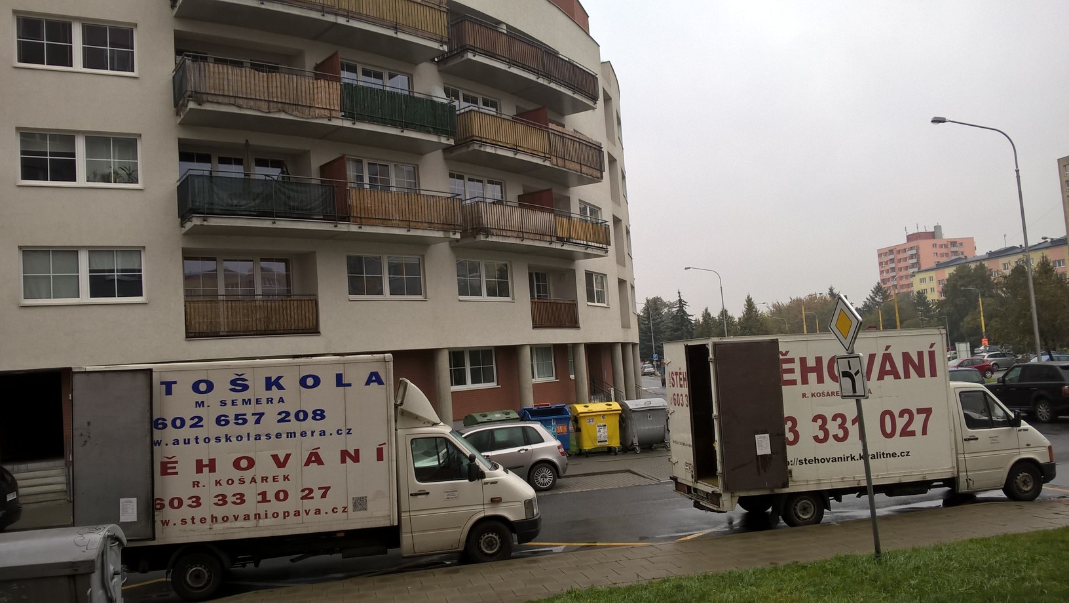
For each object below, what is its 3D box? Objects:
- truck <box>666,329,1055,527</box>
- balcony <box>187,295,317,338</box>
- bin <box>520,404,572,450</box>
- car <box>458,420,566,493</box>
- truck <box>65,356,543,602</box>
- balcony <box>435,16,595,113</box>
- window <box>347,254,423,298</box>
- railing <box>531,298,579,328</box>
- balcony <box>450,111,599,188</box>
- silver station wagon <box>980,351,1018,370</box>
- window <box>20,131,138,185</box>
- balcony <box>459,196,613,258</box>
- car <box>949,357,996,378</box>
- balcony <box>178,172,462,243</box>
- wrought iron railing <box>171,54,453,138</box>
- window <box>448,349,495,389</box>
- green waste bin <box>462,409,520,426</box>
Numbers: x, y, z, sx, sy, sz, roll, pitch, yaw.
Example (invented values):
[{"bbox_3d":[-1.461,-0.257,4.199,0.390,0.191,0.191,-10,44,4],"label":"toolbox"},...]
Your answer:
[{"bbox_3d":[5.708,2.034,14.707,6.495,3.069,2.141,-2,-4,-13],"label":"truck"},{"bbox_3d":[-7.216,0.362,22.005,3.517,1.065,0.100,-1,-6,-39],"label":"balcony"},{"bbox_3d":[0.247,3.745,24.566,1.330,1.420,1.050,-3,-5,-13],"label":"bin"},{"bbox_3d":[-1.406,3.457,18.732,4.250,1.525,1.756,-2,-5,-18],"label":"car"},{"bbox_3d":[-3.169,2.438,12.906,6.440,3.200,2.150,-3,-3,-12],"label":"truck"},{"bbox_3d":[-0.319,-7.918,29.228,1.685,1.342,7.544,-7,-5,36],"label":"balcony"},{"bbox_3d":[-4.324,-0.730,24.779,2.577,1.237,0.150,0,-6,-43],"label":"window"},{"bbox_3d":[0.412,0.517,31.155,1.000,1.018,3.333,-7,-5,32],"label":"railing"},{"bbox_3d":[-0.118,-5.240,29.358,1.300,1.200,7.500,-7,-5,35],"label":"balcony"},{"bbox_3d":[39.797,5.075,72.919,4.800,1.700,1.900,-3,-5,-18],"label":"silver station wagon"},{"bbox_3d":[-10.866,-3.426,20.393,2.505,1.213,0.150,-2,-5,-26],"label":"window"},{"bbox_3d":[0.020,-2.320,28.758,1.751,1.300,7.625,-7,-6,34],"label":"balcony"},{"bbox_3d":[27.251,4.319,54.533,4.100,1.460,1.720,-4,-4,2],"label":"car"},{"bbox_3d":[-5.497,-2.425,23.042,7.713,1.330,1.520,0,-6,-40],"label":"balcony"},{"bbox_3d":[-5.637,-5.267,23.052,7.851,1.210,1.698,0,-6,-41],"label":"wrought iron railing"},{"bbox_3d":[-2.202,2.299,29.208,0.120,1.350,2.582,-8,-6,41],"label":"window"},{"bbox_3d":[-1.174,3.875,24.114,1.320,1.450,1.120,-2,-5,-24],"label":"green waste bin"}]

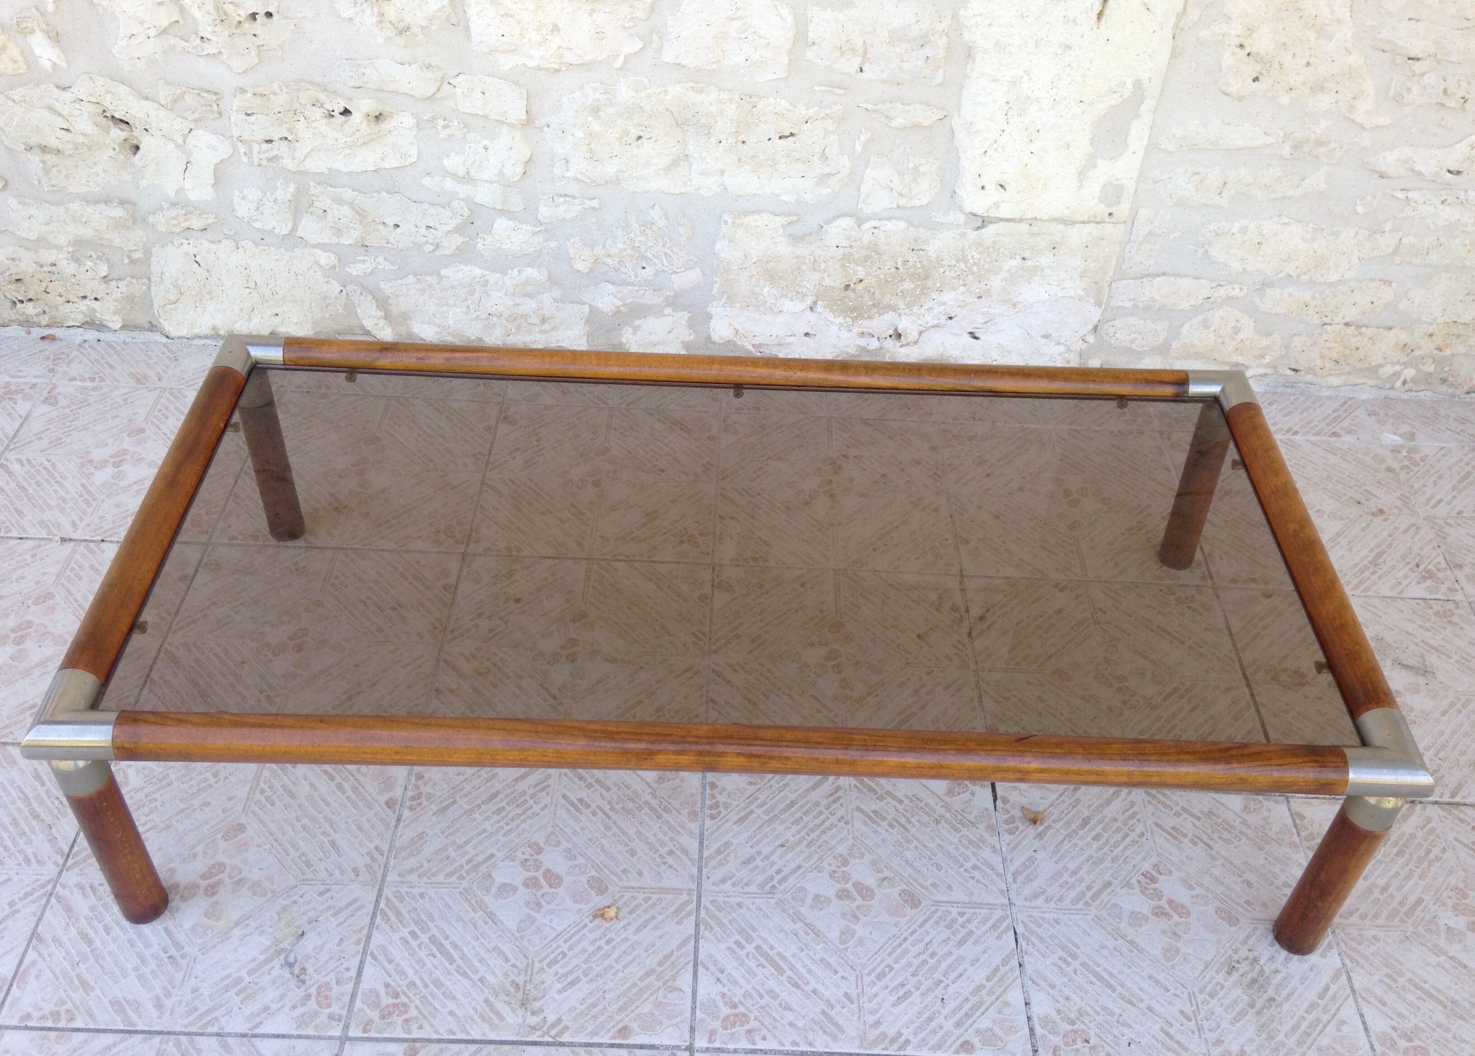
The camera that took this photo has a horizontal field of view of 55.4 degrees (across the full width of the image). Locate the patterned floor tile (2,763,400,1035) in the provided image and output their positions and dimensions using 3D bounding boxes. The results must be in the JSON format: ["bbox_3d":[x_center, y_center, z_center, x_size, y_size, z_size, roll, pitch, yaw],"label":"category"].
[{"bbox_3d":[-0.560,0.386,1.529,0.340,0.010,0.349,2,41,-1],"label":"patterned floor tile"}]

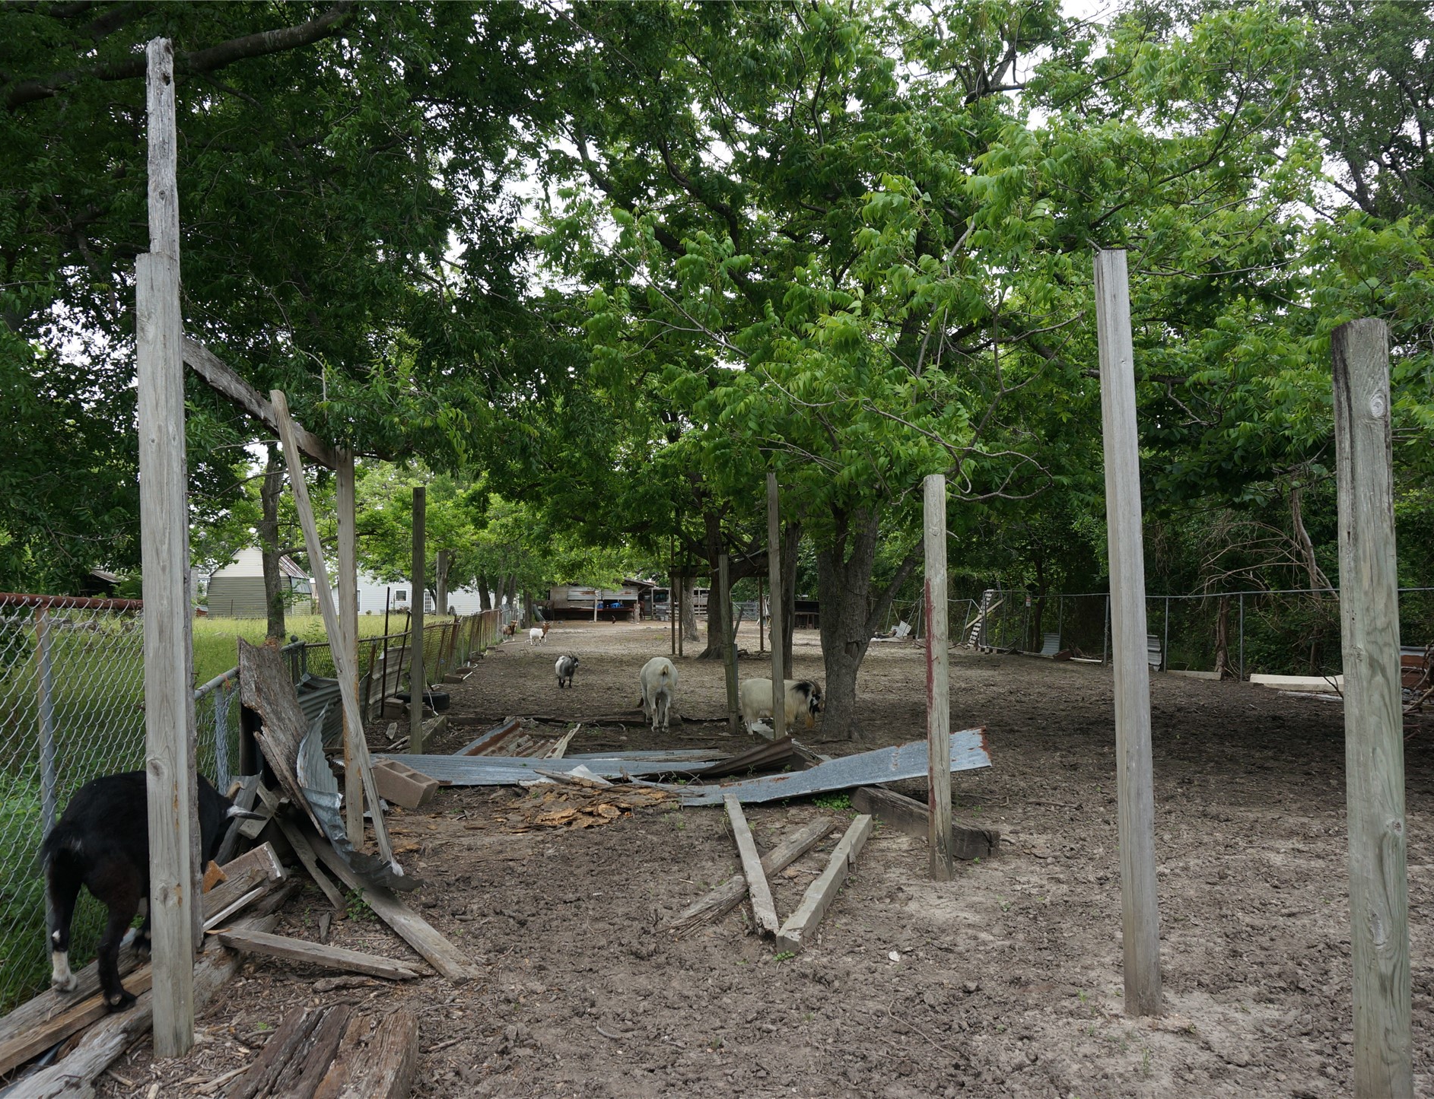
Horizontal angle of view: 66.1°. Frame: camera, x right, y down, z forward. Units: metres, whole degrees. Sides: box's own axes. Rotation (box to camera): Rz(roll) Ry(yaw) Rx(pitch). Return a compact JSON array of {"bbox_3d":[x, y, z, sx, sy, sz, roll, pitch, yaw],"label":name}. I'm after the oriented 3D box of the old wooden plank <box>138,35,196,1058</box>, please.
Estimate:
[{"bbox_3d":[-1.727,-0.049,3.468,0.095,3.170,0.135,-2,-3,-8],"label":"old wooden plank"}]

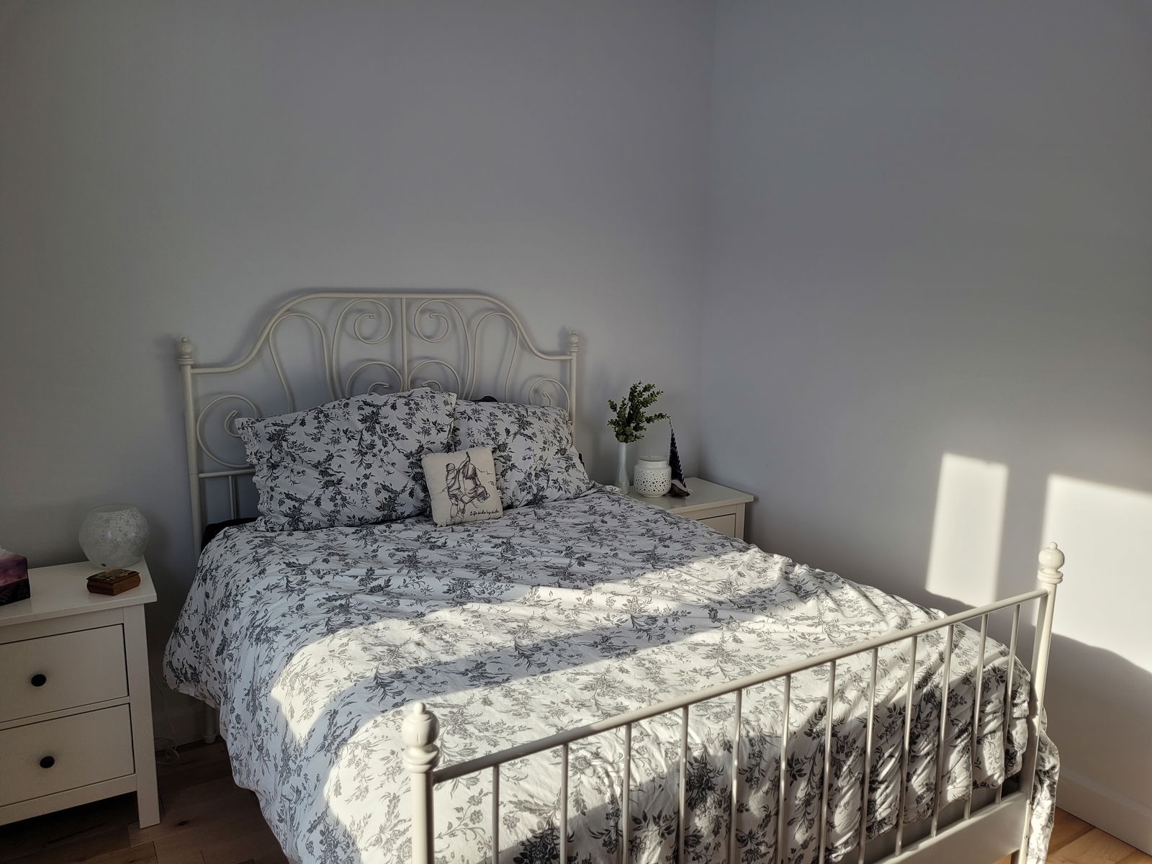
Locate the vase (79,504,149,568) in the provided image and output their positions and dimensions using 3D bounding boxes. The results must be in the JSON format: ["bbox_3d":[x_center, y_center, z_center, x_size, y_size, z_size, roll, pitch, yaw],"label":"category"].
[{"bbox_3d":[-1.348,0.310,2.528,0.180,0.168,0.180,-5,11,-31],"label":"vase"}]

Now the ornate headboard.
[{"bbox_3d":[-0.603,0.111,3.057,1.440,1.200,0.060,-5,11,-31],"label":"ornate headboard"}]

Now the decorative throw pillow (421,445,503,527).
[{"bbox_3d":[-0.356,0.168,2.766,0.243,0.240,0.085,-7,-12,-30],"label":"decorative throw pillow"}]

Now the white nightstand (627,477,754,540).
[{"bbox_3d":[0.385,0.581,3.558,0.547,0.663,0.376,-5,11,-31],"label":"white nightstand"}]

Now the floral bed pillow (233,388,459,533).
[{"bbox_3d":[-0.705,0.082,2.786,0.665,0.410,0.180,-8,-8,-26],"label":"floral bed pillow"}]

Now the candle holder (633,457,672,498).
[{"bbox_3d":[0.307,0.184,3.487,0.150,0.142,0.150,1,10,0],"label":"candle holder"}]

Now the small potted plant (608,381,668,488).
[{"bbox_3d":[0.244,0.039,3.446,0.215,0.440,0.195,-5,11,-31],"label":"small potted plant"}]

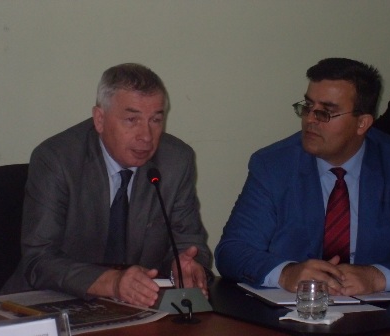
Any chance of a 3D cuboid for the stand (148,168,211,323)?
[{"bbox_3d":[-0.051,0.162,3.216,0.129,0.288,0.220,-2,9,-15],"label":"stand"}]

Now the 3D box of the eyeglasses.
[{"bbox_3d":[0.331,-0.143,3.491,0.140,0.040,0.138,-12,21,-37],"label":"eyeglasses"}]

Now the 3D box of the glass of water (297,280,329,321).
[{"bbox_3d":[0.255,0.283,3.114,0.068,0.077,0.068,0,8,0],"label":"glass of water"}]

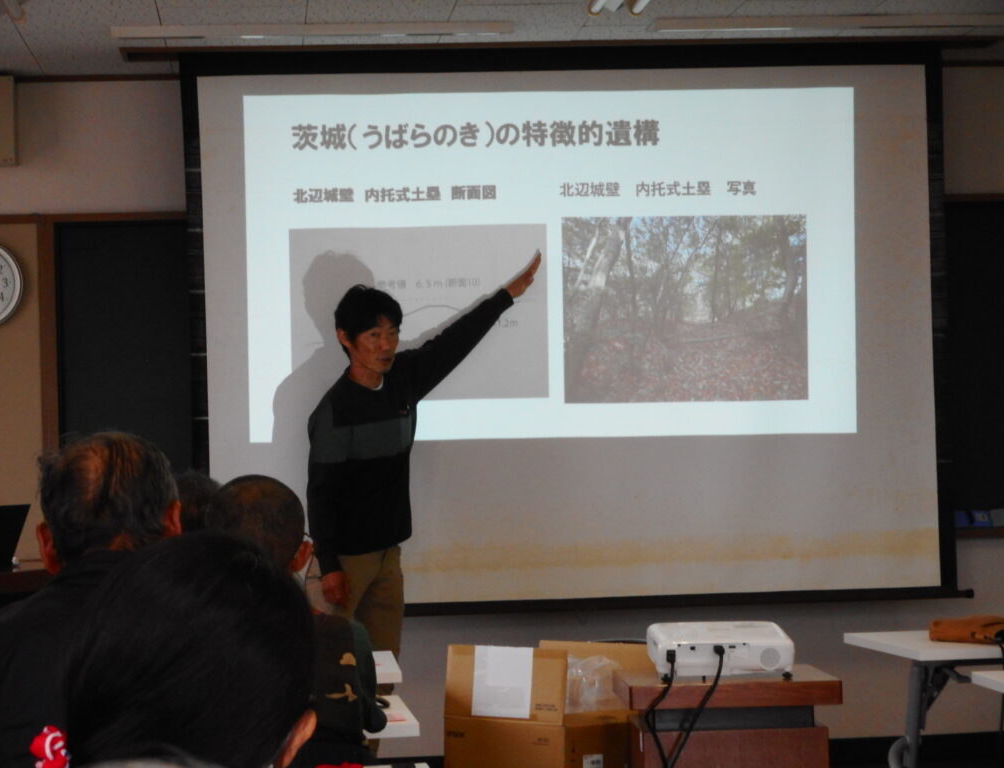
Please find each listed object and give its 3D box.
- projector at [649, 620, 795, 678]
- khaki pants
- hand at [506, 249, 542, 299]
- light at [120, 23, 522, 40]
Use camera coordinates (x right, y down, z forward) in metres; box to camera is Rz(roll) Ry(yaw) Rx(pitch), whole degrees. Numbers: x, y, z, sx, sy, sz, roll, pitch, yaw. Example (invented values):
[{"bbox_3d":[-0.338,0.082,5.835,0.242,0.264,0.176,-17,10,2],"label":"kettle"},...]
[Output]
[{"bbox_3d":[0.484,0.592,5.860,0.302,0.087,0.240,-1,5,-4],"label":"projector"},{"bbox_3d":[-0.447,0.899,8.500,0.360,0.930,0.260,-1,-1,-37],"label":"khaki pants"},{"bbox_3d":[0.080,-0.370,8.930,0.065,0.188,0.090,36,0,0],"label":"hand"},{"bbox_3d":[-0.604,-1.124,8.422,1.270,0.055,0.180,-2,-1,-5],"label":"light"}]

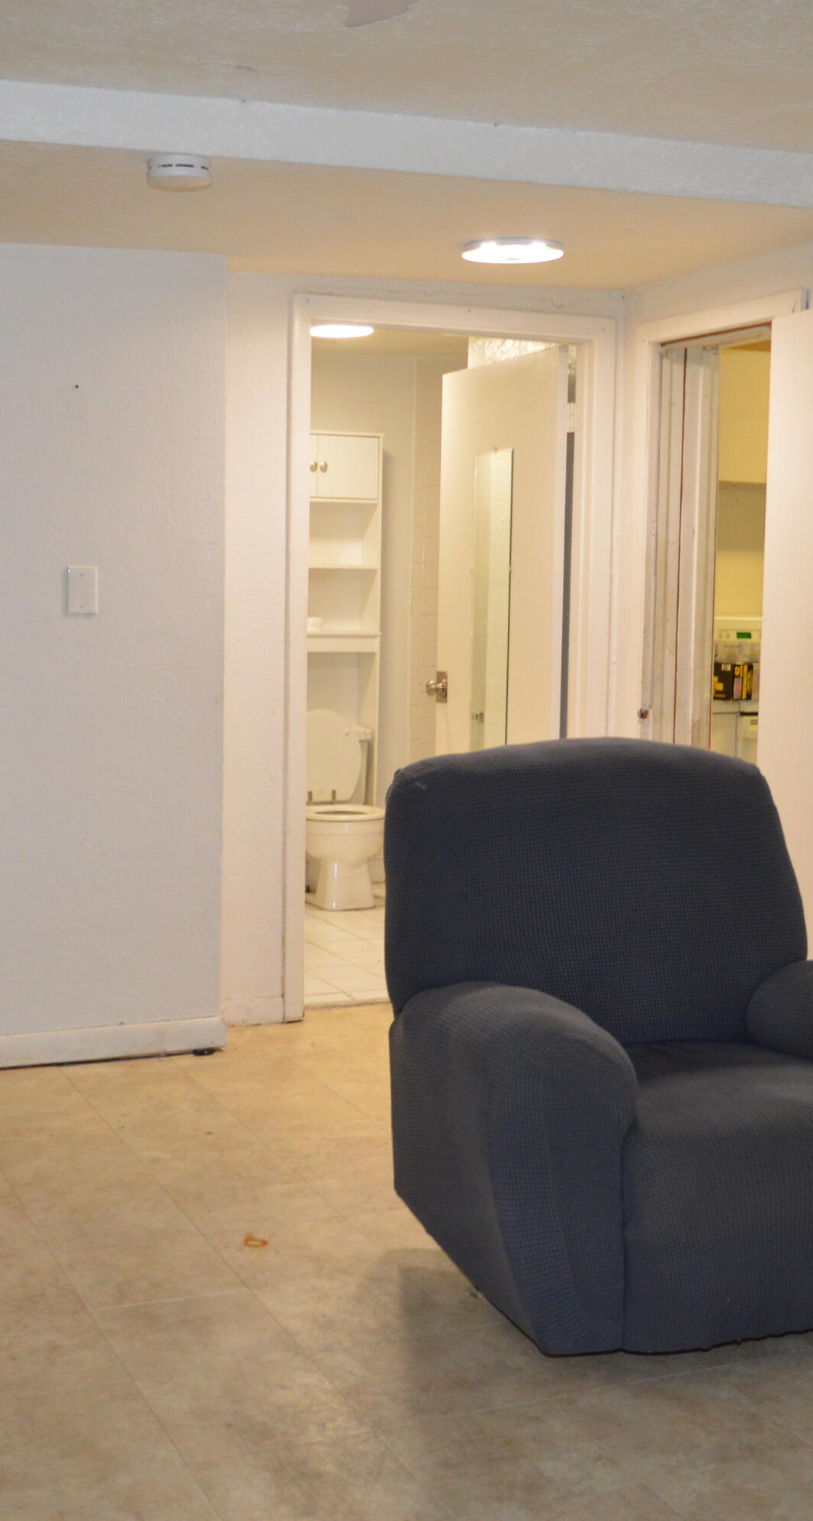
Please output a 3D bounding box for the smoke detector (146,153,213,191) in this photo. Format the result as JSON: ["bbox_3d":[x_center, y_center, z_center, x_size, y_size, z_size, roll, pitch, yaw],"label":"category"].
[{"bbox_3d":[-0.499,-1.263,3.698,0.135,0.050,0.135,-1,7,-21],"label":"smoke detector"}]

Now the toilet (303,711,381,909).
[{"bbox_3d":[-0.312,0.192,6.831,0.450,0.750,0.700,-1,7,-17],"label":"toilet"}]

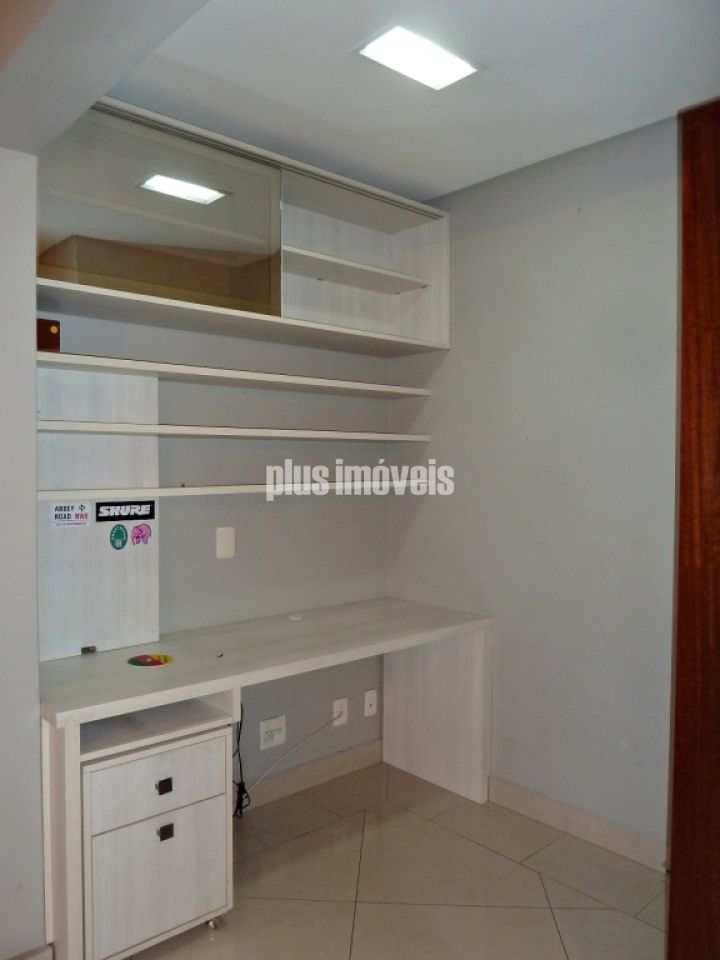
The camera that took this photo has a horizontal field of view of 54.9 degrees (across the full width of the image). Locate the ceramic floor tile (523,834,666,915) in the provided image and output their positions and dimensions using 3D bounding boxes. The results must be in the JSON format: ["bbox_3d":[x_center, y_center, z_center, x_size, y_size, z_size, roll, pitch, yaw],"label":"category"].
[{"bbox_3d":[0.792,1.312,2.321,0.292,0.010,0.403,0,0,-44],"label":"ceramic floor tile"}]

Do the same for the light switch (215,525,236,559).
[{"bbox_3d":[-0.507,0.240,2.636,0.083,0.118,0.010,-1,2,-41],"label":"light switch"}]

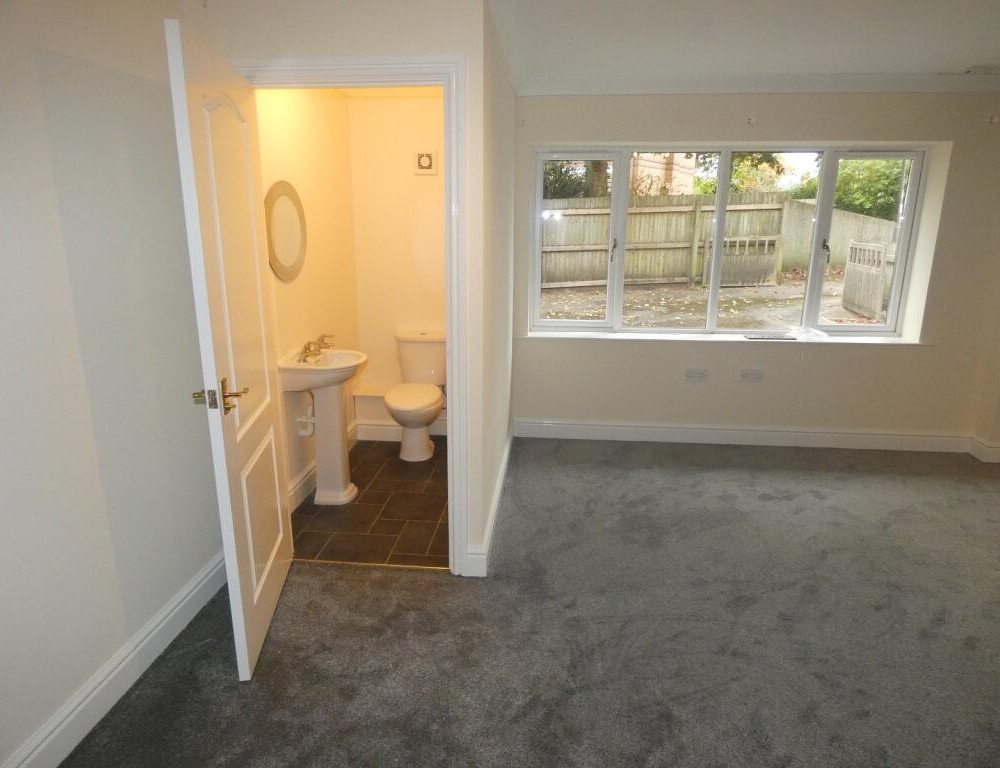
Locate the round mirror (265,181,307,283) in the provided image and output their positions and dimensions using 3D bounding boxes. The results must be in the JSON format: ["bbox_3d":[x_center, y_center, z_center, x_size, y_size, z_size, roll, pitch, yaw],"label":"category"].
[{"bbox_3d":[-1.101,-0.783,3.049,0.025,0.500,0.500,2,14,4],"label":"round mirror"}]

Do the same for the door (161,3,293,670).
[{"bbox_3d":[-0.910,-0.058,2.115,0.040,1.981,0.765,-2,14,-9],"label":"door"}]

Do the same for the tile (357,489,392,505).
[{"bbox_3d":[-0.718,0.657,3.399,0.166,0.010,0.166,2,14,4],"label":"tile"}]

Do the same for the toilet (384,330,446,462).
[{"bbox_3d":[-0.557,0.092,4.026,0.400,0.785,0.710,2,14,4],"label":"toilet"}]

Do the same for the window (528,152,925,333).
[{"bbox_3d":[1.573,-1.018,4.300,2.675,1.300,0.080,2,14,4],"label":"window"}]

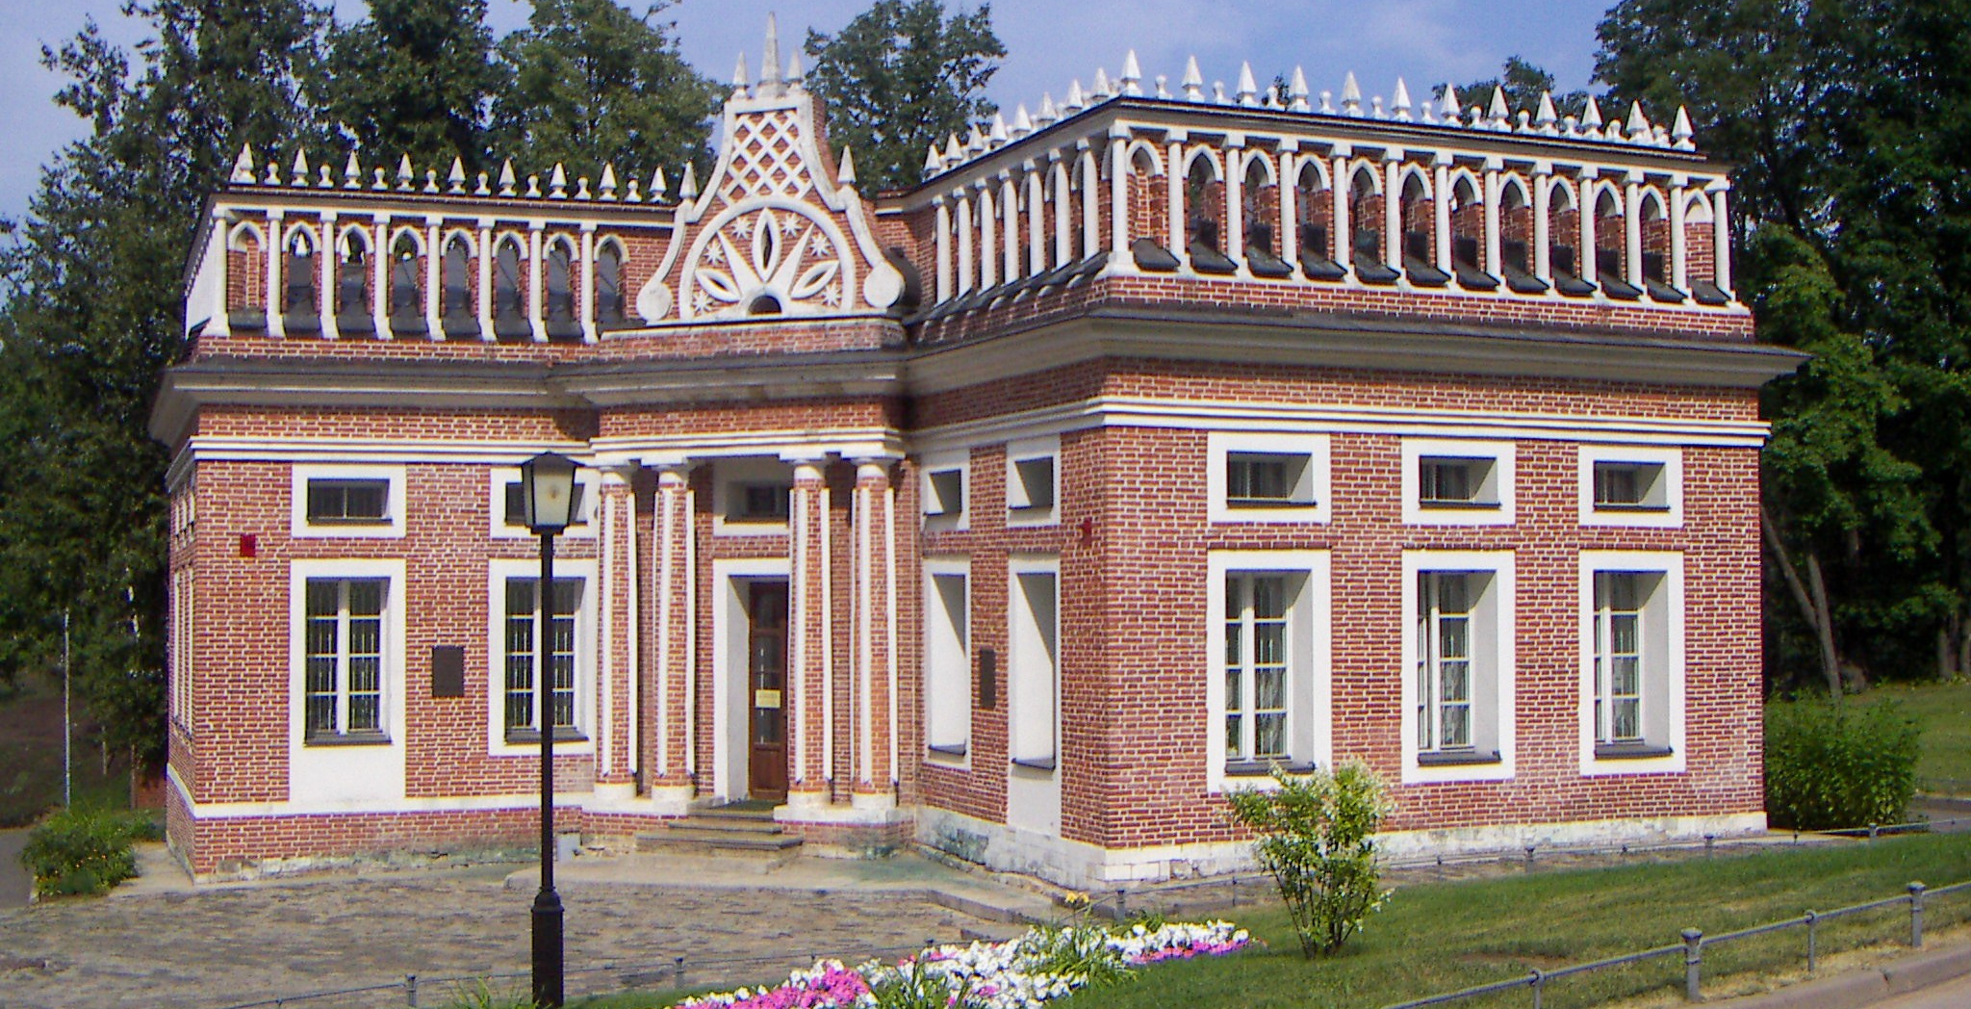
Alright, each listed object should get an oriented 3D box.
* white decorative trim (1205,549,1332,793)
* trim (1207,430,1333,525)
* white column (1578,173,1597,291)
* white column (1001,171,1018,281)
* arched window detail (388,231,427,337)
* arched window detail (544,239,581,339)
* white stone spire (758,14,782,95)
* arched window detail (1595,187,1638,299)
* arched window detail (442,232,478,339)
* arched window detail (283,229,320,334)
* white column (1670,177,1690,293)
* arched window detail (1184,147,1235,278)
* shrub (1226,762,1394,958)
[{"bbox_3d":[3.118,1.812,24.944,1.550,2.619,0.120,1,-2,-23],"label":"white decorative trim"},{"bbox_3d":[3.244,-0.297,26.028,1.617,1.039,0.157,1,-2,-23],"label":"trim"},{"bbox_3d":[7.180,-3.267,27.183,0.154,1.340,0.154,1,-2,-23],"label":"white column"},{"bbox_3d":[0.314,-3.431,28.390,0.172,1.303,0.172,1,-2,-23],"label":"white column"},{"bbox_3d":[-7.867,-2.991,30.985,0.520,1.398,0.280,0,-2,-16],"label":"arched window detail"},{"bbox_3d":[-6.061,-3.099,32.584,0.527,1.485,0.200,1,-2,-23],"label":"arched window detail"},{"bbox_3d":[-2.962,-6.200,31.406,0.240,1.090,0.240,-1,-3,23],"label":"white stone spire"},{"bbox_3d":[7.691,-3.188,27.782,0.520,1.309,0.280,1,-2,-23],"label":"arched window detail"},{"bbox_3d":[-7.160,-3.000,31.078,0.496,1.508,0.305,1,-2,-23],"label":"arched window detail"},{"bbox_3d":[-9.356,-3.046,31.150,0.507,1.419,0.200,1,-2,-23],"label":"arched window detail"},{"bbox_3d":[8.376,-3.242,27.470,0.200,1.458,0.200,1,-2,-24],"label":"white column"},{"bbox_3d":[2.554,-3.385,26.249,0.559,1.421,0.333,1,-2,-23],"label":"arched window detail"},{"bbox_3d":[2.064,2.260,14.500,1.010,1.206,0.959,0,-2,0],"label":"shrub"}]

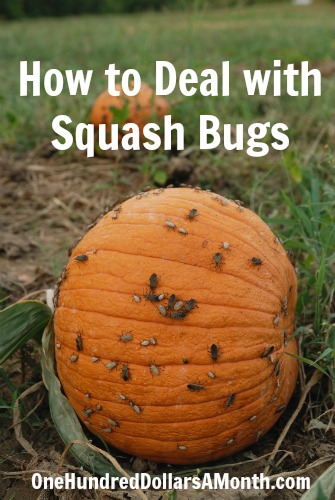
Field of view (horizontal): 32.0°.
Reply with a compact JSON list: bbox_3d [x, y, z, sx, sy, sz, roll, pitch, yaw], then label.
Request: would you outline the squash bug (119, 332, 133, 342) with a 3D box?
[{"bbox_3d":[-0.037,0.080,0.525,0.012,0.006,0.004,-18,-6,13],"label":"squash bug"}]

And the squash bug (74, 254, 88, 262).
[{"bbox_3d":[-0.089,0.009,0.600,0.016,0.005,0.007,-7,59,36],"label":"squash bug"}]

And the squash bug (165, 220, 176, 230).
[{"bbox_3d":[0.004,-0.024,0.564,0.013,0.004,0.007,32,57,28],"label":"squash bug"}]

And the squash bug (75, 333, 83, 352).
[{"bbox_3d":[-0.084,0.088,0.549,0.006,0.015,0.004,-2,-1,40],"label":"squash bug"}]

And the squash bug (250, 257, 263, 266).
[{"bbox_3d":[0.092,0.011,0.586,0.015,0.004,0.006,30,46,-32],"label":"squash bug"}]

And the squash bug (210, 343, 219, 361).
[{"bbox_3d":[0.044,0.094,0.533,0.006,0.015,0.004,-3,4,-23],"label":"squash bug"}]

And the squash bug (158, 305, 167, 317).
[{"bbox_3d":[-0.004,0.054,0.525,0.006,0.013,0.004,-30,-9,-7],"label":"squash bug"}]

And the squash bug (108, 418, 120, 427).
[{"bbox_3d":[-0.051,0.165,0.553,0.012,0.005,0.004,30,39,6],"label":"squash bug"}]

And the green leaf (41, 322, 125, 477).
[{"bbox_3d":[-0.109,0.182,0.685,0.056,0.200,0.050,-26,-6,5],"label":"green leaf"}]

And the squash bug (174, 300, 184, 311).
[{"bbox_3d":[0.010,0.050,0.526,0.011,0.006,0.004,-44,-7,-8],"label":"squash bug"}]

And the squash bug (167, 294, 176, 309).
[{"bbox_3d":[0.004,0.048,0.545,0.007,0.014,0.005,20,-13,3],"label":"squash bug"}]

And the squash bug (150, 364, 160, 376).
[{"bbox_3d":[-0.011,0.109,0.527,0.006,0.012,0.004,-27,4,12],"label":"squash bug"}]

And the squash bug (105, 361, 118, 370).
[{"bbox_3d":[-0.051,0.105,0.531,0.013,0.006,0.004,-25,-3,22],"label":"squash bug"}]

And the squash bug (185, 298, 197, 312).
[{"bbox_3d":[0.020,0.050,0.527,0.007,0.014,0.005,28,-12,1],"label":"squash bug"}]

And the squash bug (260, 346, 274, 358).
[{"bbox_3d":[0.099,0.101,0.573,0.016,0.006,0.004,-34,17,-26],"label":"squash bug"}]

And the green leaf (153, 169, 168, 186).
[{"bbox_3d":[-0.020,-0.219,1.765,0.041,0.052,0.008,-6,-20,-3],"label":"green leaf"}]

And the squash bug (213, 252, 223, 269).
[{"bbox_3d":[0.049,0.010,0.568,0.007,0.005,0.015,17,59,-13],"label":"squash bug"}]

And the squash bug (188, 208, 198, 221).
[{"bbox_3d":[0.025,-0.035,0.576,0.007,0.005,0.017,18,43,9],"label":"squash bug"}]

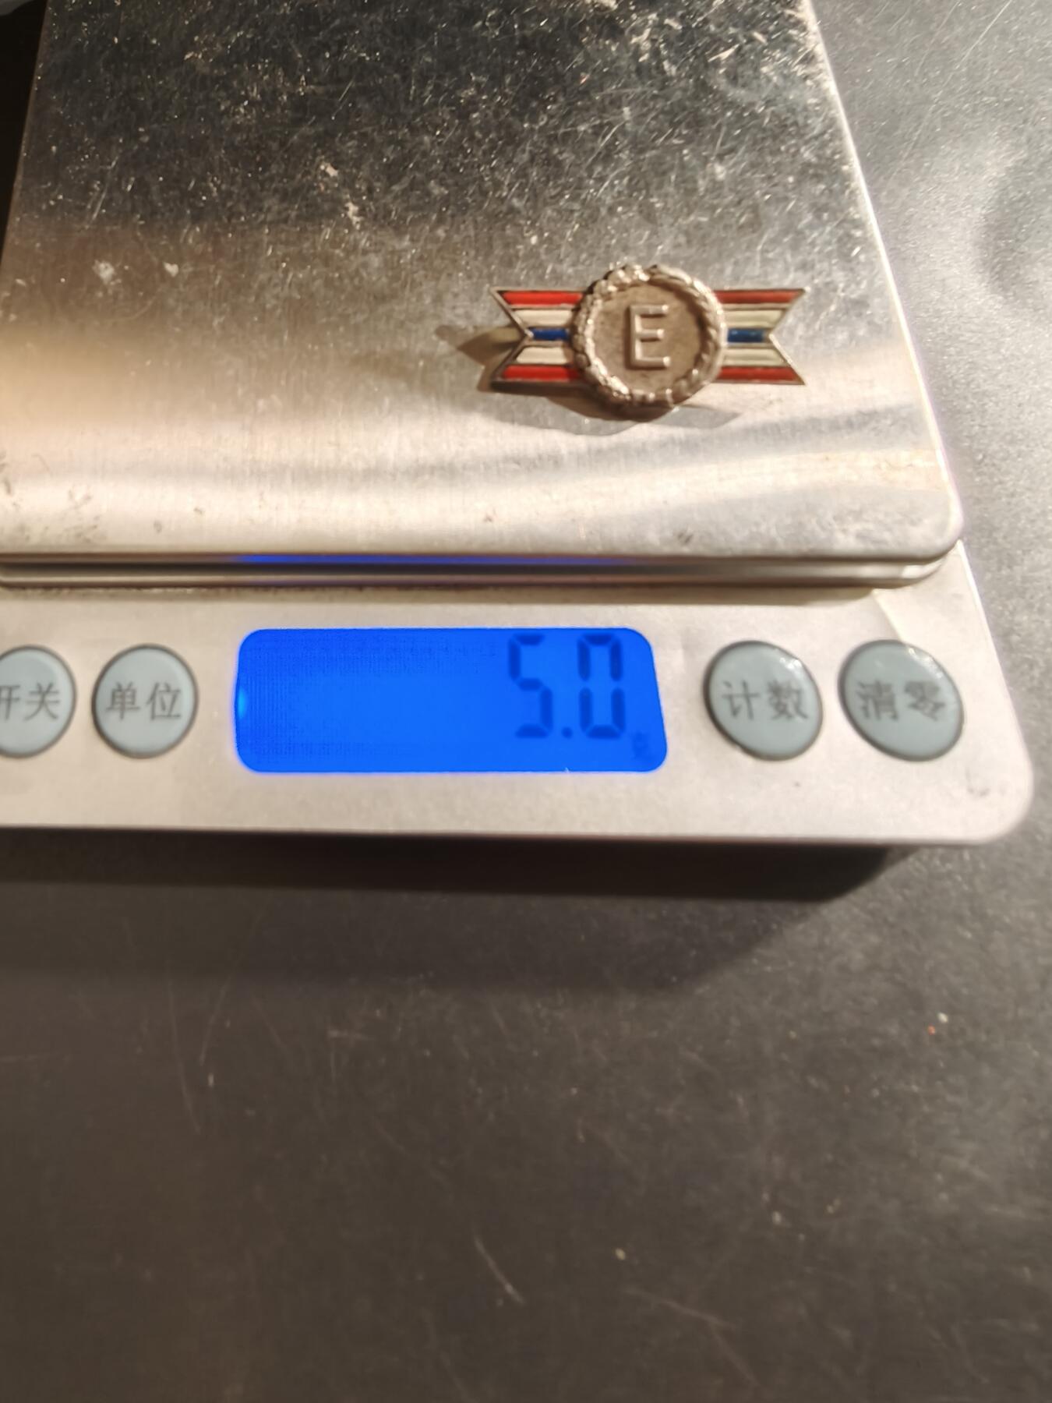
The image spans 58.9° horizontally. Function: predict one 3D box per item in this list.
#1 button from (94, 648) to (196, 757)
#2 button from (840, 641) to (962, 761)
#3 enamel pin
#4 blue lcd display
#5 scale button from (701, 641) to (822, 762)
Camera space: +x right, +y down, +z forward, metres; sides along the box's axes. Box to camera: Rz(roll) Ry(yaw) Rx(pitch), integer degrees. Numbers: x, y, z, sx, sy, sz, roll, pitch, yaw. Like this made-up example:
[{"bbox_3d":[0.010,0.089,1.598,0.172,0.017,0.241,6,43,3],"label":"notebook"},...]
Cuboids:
[{"bbox_3d":[-0.037,0.000,0.093,0.011,0.003,0.012,-1,69,3],"label":"button"},{"bbox_3d":[0.035,0.000,0.088,0.011,0.003,0.012,-1,69,3],"label":"button"},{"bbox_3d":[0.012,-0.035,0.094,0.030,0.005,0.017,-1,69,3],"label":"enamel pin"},{"bbox_3d":[-0.007,0.000,0.092,0.042,0.003,0.015,-1,69,3],"label":"blue lcd display"},{"bbox_3d":[0.022,0.000,0.089,0.011,0.003,0.012,-1,69,3],"label":"scale button"}]

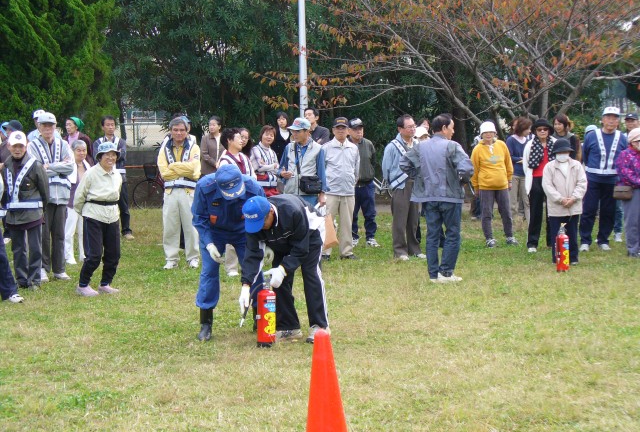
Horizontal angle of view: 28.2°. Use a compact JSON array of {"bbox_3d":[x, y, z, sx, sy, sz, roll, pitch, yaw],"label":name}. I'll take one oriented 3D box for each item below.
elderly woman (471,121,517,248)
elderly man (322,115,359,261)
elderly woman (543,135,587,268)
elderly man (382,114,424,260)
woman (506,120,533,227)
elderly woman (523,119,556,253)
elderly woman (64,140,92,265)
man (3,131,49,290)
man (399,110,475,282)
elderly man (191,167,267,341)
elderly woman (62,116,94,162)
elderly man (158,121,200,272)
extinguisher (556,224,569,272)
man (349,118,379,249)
[{"bbox_3d":[2.202,-0.412,16.190,0.540,1.570,0.360,-2,4,-4],"label":"elderly woman"},{"bbox_3d":[0.234,-0.327,14.759,0.480,1.624,0.320,-1,5,-5],"label":"elderly man"},{"bbox_3d":[2.698,-0.172,14.066,0.490,1.366,0.320,0,5,9],"label":"elderly woman"},{"bbox_3d":[0.950,-0.343,14.682,0.500,1.650,0.340,-5,6,-40],"label":"elderly man"},{"bbox_3d":[2.774,-0.563,17.739,0.440,1.580,0.360,-4,5,-32],"label":"woman"},{"bbox_3d":[2.659,-0.375,15.304,0.460,1.574,0.320,0,5,9],"label":"elderly woman"},{"bbox_3d":[-2.971,-0.166,15.692,0.440,1.500,0.350,-4,5,-35],"label":"elderly woman"},{"bbox_3d":[-3.033,-0.062,13.138,0.500,1.620,0.380,0,5,13],"label":"man"},{"bbox_3d":[1.180,-0.191,12.744,0.680,1.652,0.380,1,5,23],"label":"man"},{"bbox_3d":[-0.699,0.274,9.850,0.600,1.320,0.750,-2,5,-13],"label":"elderly man"},{"bbox_3d":[-3.096,-0.423,16.234,0.450,1.658,0.300,2,5,30],"label":"elderly woman"},{"bbox_3d":[-1.612,-0.268,14.535,0.520,1.690,0.370,-2,4,-5],"label":"elderly man"},{"bbox_3d":[2.531,0.327,13.284,0.150,0.502,0.150,-1,5,0],"label":"extinguisher"},{"bbox_3d":[0.557,-0.427,16.009,0.480,1.616,0.320,-1,5,-7],"label":"man"}]

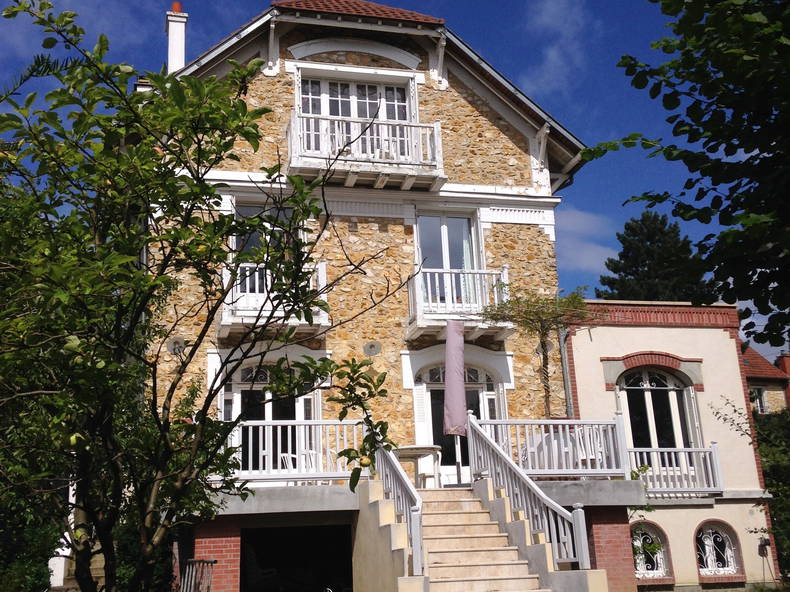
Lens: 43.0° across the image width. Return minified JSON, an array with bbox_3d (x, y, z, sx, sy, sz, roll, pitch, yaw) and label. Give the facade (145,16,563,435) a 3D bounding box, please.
[{"bbox_3d":[-0.552,-0.997,18.108,7.458,8.646,0.800,2,-19,-14],"label":"facade"}]

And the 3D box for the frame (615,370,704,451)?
[{"bbox_3d":[4.834,2.232,18.599,1.576,1.848,0.220,2,-19,-14],"label":"frame"}]

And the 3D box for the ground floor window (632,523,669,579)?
[{"bbox_3d":[4.246,4.337,17.078,0.850,0.920,0.200,2,-19,-15],"label":"ground floor window"}]

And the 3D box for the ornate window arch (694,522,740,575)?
[{"bbox_3d":[5.732,4.534,18.017,0.932,1.039,0.270,2,-19,-14],"label":"ornate window arch"}]

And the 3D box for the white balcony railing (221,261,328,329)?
[{"bbox_3d":[-2.047,0.026,17.054,1.821,1.121,0.659,2,-19,-14],"label":"white balcony railing"}]

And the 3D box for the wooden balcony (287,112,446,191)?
[{"bbox_3d":[-0.548,-2.622,18.403,2.826,1.145,0.710,2,-19,-14],"label":"wooden balcony"}]

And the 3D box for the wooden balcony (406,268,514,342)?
[{"bbox_3d":[1.131,0.115,17.875,1.757,1.176,0.710,2,-19,-14],"label":"wooden balcony"}]

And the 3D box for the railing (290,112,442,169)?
[{"bbox_3d":[-0.547,-2.593,17.763,2.720,1.020,0.550,2,-19,-15],"label":"railing"}]

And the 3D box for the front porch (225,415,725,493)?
[{"bbox_3d":[1.553,2.684,15.455,8.570,1.260,2.480,2,-19,-15],"label":"front porch"}]

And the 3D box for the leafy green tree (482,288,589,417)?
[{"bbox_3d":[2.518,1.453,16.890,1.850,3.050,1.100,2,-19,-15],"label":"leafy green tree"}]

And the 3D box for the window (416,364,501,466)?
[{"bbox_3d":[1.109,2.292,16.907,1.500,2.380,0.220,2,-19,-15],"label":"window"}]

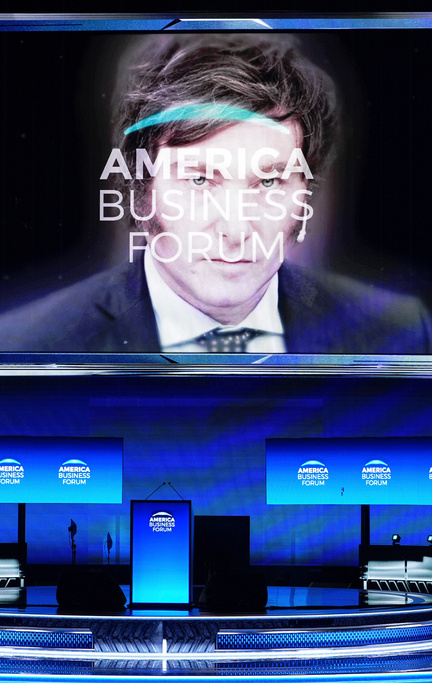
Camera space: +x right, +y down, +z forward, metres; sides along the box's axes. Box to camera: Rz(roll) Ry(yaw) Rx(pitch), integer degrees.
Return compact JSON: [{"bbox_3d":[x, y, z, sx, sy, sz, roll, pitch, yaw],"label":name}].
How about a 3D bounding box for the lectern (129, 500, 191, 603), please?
[{"bbox_3d":[-0.639,2.546,27.400,0.720,1.261,0.500,0,-3,2],"label":"lectern"}]

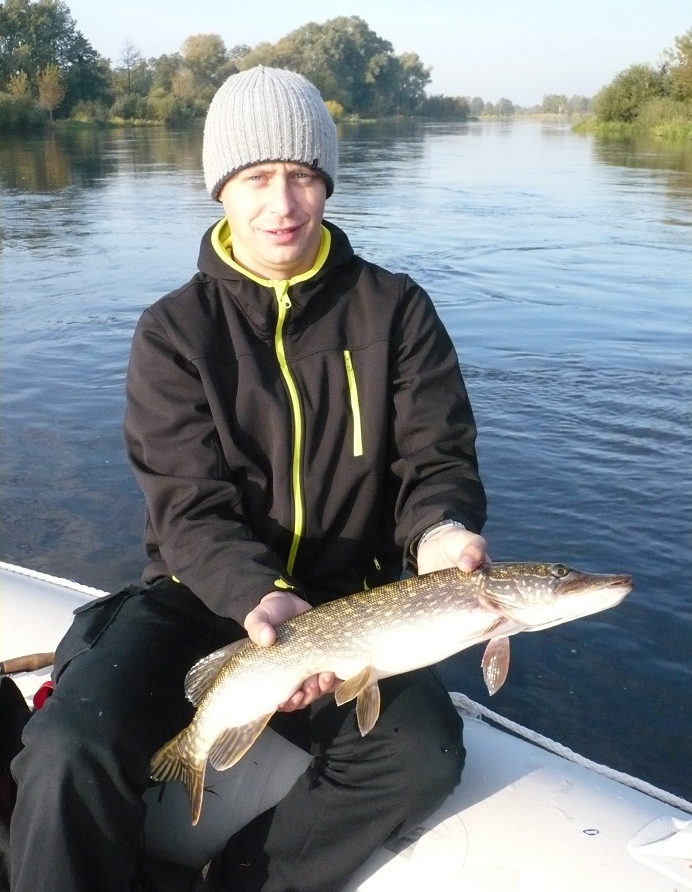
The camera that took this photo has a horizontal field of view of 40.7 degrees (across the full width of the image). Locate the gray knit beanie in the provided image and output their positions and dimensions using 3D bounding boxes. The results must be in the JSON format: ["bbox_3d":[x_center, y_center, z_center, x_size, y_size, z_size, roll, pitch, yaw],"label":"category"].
[{"bbox_3d":[-0.106,-0.440,1.317,0.187,0.185,0.222,-8,16,-9],"label":"gray knit beanie"}]

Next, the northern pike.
[{"bbox_3d":[0.047,0.273,1.149,0.639,0.185,0.095,-21,-23,3],"label":"northern pike"}]

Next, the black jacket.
[{"bbox_3d":[-0.070,-0.018,1.385,0.550,0.600,0.480,-3,20,-8],"label":"black jacket"}]

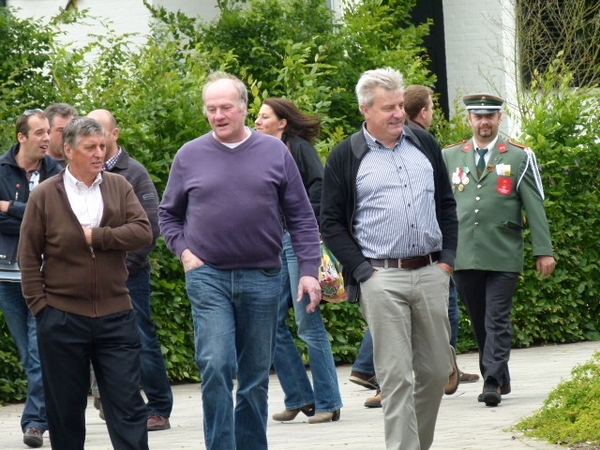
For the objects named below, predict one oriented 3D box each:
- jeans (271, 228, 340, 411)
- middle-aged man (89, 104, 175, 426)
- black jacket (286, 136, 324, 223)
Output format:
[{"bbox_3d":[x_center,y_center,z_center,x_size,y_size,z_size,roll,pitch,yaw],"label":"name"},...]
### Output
[{"bbox_3d":[0.035,0.524,31.800,0.420,0.990,0.380,0,1,-16],"label":"jeans"},{"bbox_3d":[-0.975,0.243,32.000,0.600,1.760,0.480,1,1,41],"label":"middle-aged man"},{"bbox_3d":[0.003,-0.209,31.800,0.330,0.580,0.460,0,1,-16],"label":"black jacket"}]

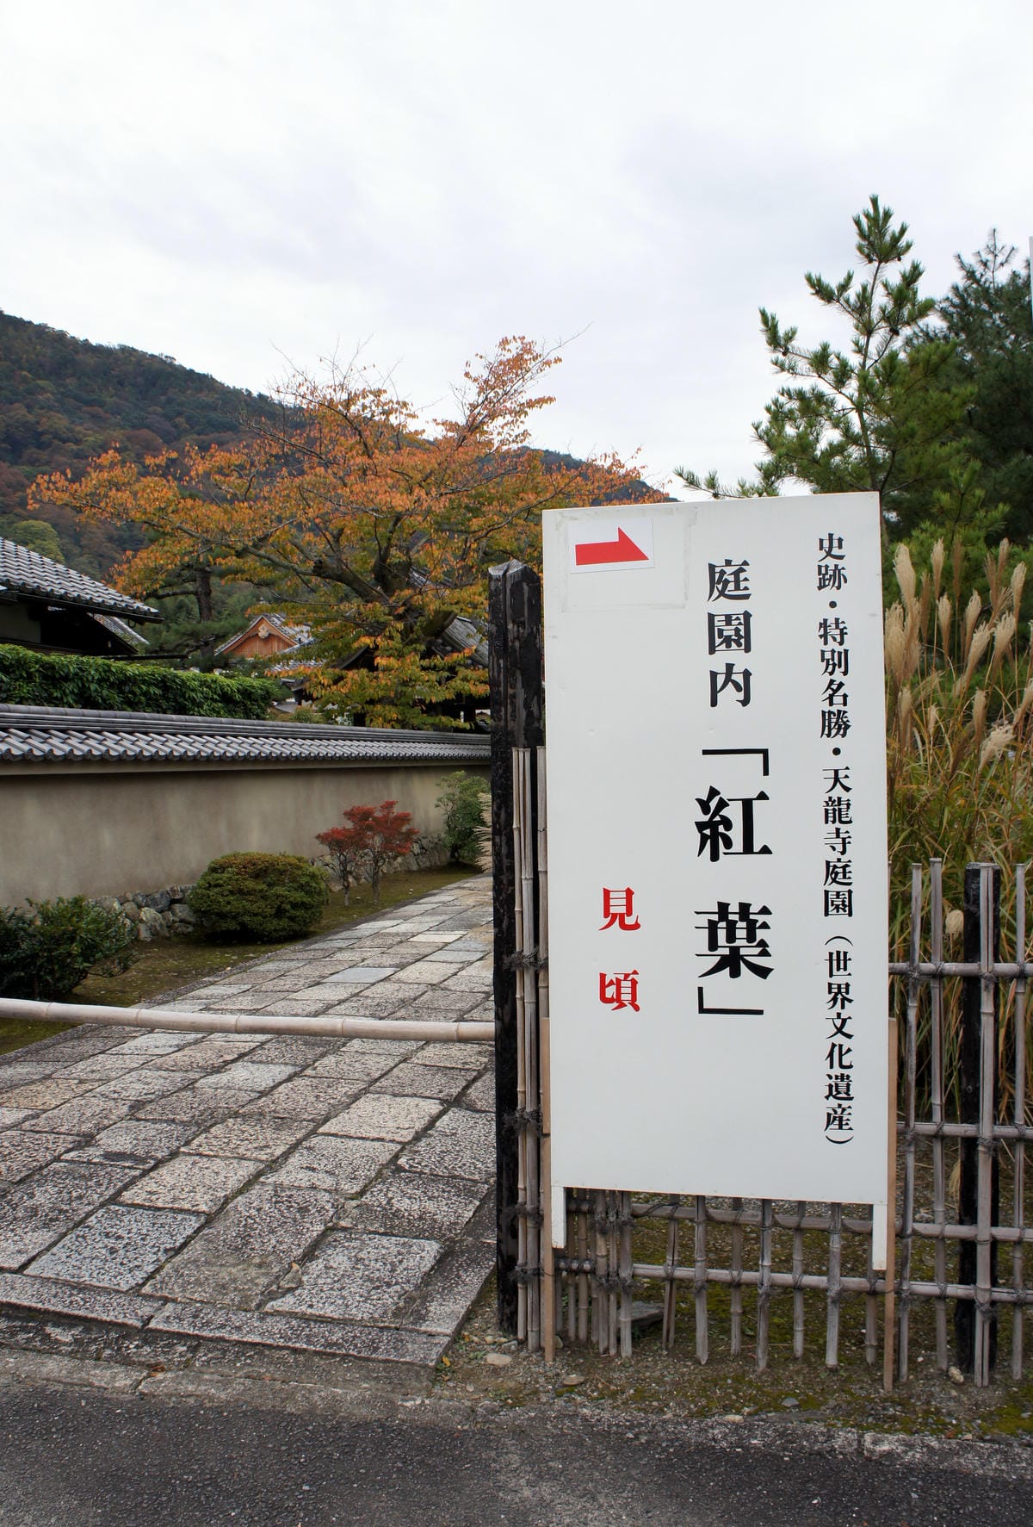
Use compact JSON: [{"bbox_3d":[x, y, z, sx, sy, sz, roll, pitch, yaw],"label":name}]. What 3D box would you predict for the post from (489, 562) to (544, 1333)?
[{"bbox_3d":[0.007,0.510,3.330,0.120,2.180,0.120,-1,0,12],"label":"post"}]

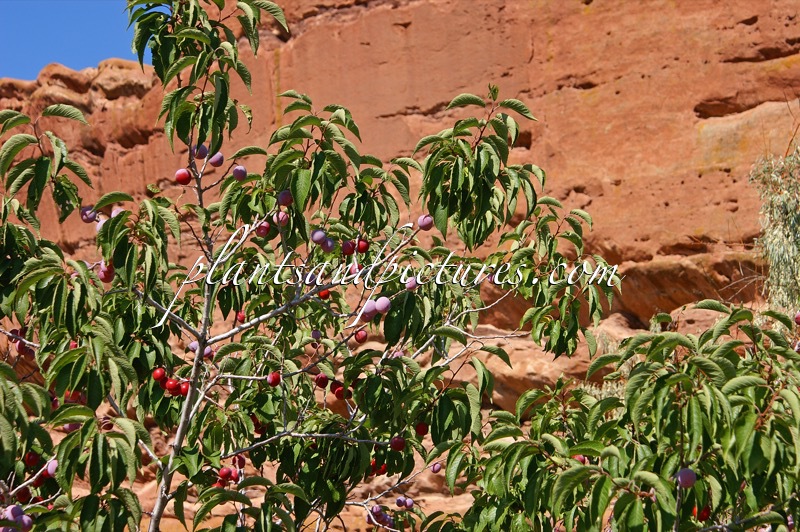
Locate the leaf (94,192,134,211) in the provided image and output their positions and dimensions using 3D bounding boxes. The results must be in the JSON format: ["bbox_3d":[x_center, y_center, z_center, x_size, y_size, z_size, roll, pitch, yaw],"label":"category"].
[{"bbox_3d":[-0.522,-0.118,4.250,0.084,0.027,0.034,-14,-4,-12],"label":"leaf"}]

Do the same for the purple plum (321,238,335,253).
[{"bbox_3d":[-0.138,-0.039,4.450,0.026,0.027,0.026,0,-9,0],"label":"purple plum"}]

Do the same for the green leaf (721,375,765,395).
[{"bbox_3d":[0.610,0.211,4.150,0.082,0.029,0.033,-11,-7,0],"label":"green leaf"}]

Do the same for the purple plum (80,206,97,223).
[{"bbox_3d":[-0.575,-0.095,4.300,0.029,0.029,0.029,0,-7,0],"label":"purple plum"}]

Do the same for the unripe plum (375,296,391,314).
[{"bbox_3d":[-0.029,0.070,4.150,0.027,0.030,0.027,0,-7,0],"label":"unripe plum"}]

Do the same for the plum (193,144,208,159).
[{"bbox_3d":[-0.368,-0.210,4.300,0.029,0.029,0.029,0,-7,0],"label":"plum"}]

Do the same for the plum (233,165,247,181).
[{"bbox_3d":[-0.303,-0.176,4.400,0.026,0.029,0.026,0,-9,0],"label":"plum"}]

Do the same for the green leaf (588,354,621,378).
[{"bbox_3d":[0.367,0.181,4.200,0.079,0.025,0.030,-33,-8,0],"label":"green leaf"}]

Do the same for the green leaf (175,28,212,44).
[{"bbox_3d":[-0.392,-0.431,4.400,0.074,0.025,0.032,-3,-6,-12],"label":"green leaf"}]

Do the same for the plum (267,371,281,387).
[{"bbox_3d":[-0.239,0.212,4.400,0.026,0.029,0.026,0,-9,0],"label":"plum"}]

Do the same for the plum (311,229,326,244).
[{"bbox_3d":[-0.150,-0.054,4.300,0.029,0.029,0.029,0,-7,0],"label":"plum"}]

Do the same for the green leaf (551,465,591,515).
[{"bbox_3d":[0.300,0.390,4.050,0.035,0.106,0.042,40,0,-14],"label":"green leaf"}]

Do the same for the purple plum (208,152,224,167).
[{"bbox_3d":[-0.347,-0.201,4.400,0.029,0.029,0.029,0,-7,0],"label":"purple plum"}]

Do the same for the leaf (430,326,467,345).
[{"bbox_3d":[0.089,0.128,4.300,0.072,0.024,0.030,18,-7,0],"label":"leaf"}]

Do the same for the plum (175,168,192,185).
[{"bbox_3d":[-0.404,-0.166,4.350,0.030,0.030,0.030,0,-7,0],"label":"plum"}]

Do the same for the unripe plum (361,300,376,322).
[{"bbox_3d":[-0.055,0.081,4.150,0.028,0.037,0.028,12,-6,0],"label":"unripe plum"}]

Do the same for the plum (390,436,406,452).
[{"bbox_3d":[-0.003,0.333,4.350,0.028,0.027,0.028,0,-9,0],"label":"plum"}]

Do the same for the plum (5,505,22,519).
[{"bbox_3d":[-0.661,0.425,4.000,0.031,0.030,0.031,0,-7,0],"label":"plum"}]

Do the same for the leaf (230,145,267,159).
[{"bbox_3d":[-0.286,-0.213,4.400,0.075,0.023,0.032,-9,-5,-12],"label":"leaf"}]

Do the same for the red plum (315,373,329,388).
[{"bbox_3d":[-0.150,0.218,4.450,0.026,0.029,0.026,0,-9,0],"label":"red plum"}]

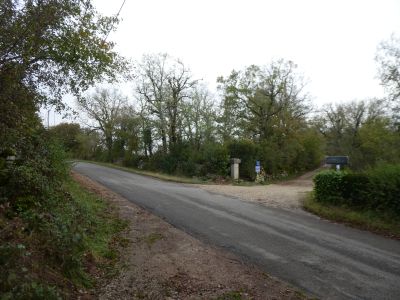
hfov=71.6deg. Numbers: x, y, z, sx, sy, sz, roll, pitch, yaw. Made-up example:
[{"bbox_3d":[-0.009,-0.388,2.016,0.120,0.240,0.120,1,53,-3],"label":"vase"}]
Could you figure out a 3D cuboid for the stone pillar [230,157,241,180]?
[{"bbox_3d":[1.970,1.085,15.400,0.440,1.220,0.420,0,0,-25],"label":"stone pillar"}]

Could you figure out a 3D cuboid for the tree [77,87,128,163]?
[{"bbox_3d":[-13.500,-3.450,38.000,6.800,9.900,6.400,0,0,0],"label":"tree"}]

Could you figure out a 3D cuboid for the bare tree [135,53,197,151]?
[{"bbox_3d":[-3.200,-3.850,26.000,5.800,10.500,5.600,0,0,0],"label":"bare tree"}]

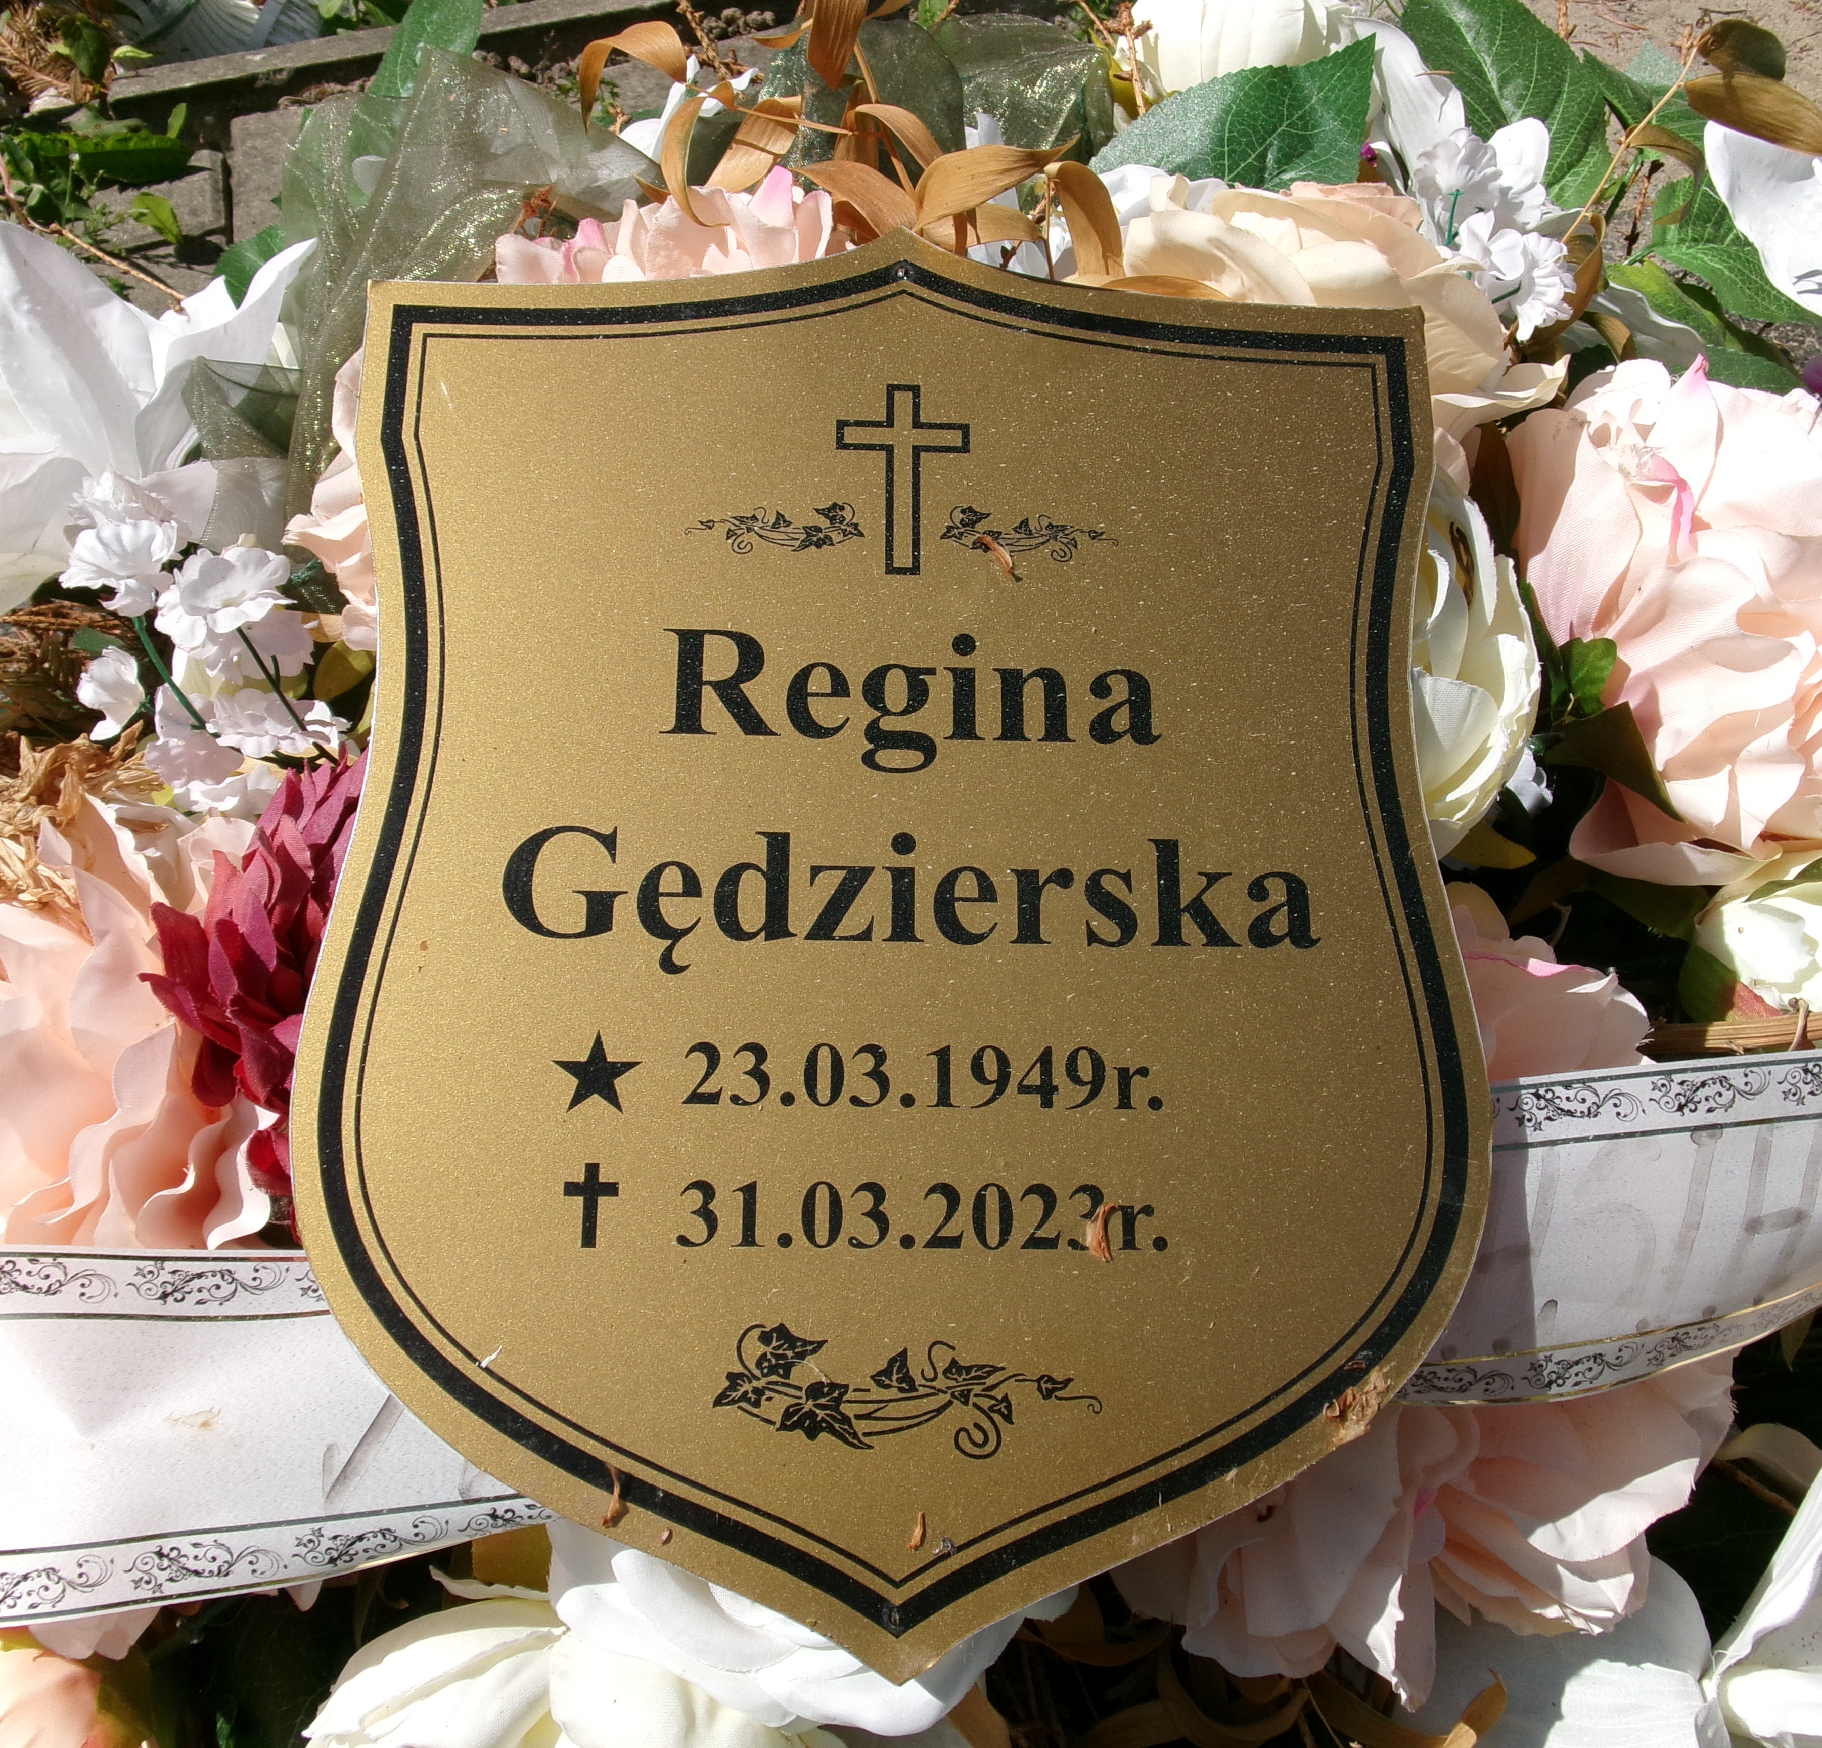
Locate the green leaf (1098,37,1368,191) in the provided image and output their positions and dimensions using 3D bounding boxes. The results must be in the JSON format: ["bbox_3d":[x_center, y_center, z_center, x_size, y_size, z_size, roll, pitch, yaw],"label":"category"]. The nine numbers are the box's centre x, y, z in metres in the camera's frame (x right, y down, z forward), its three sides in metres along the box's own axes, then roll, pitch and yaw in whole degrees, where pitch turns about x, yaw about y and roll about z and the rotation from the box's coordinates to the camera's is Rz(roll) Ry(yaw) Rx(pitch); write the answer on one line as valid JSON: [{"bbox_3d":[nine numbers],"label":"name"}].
[{"bbox_3d":[0.087,-0.196,0.495,0.060,0.018,0.066,40,65,18],"label":"green leaf"}]

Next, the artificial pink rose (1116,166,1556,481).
[{"bbox_3d":[0.105,-0.134,0.468,0.104,0.075,0.095,7,41,-6],"label":"artificial pink rose"}]

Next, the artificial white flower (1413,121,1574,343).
[{"bbox_3d":[0.147,-0.162,0.475,0.037,0.044,0.035,15,31,-9],"label":"artificial white flower"}]

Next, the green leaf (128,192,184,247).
[{"bbox_3d":[-0.433,-0.376,1.080,0.017,0.008,0.040,-40,74,-23],"label":"green leaf"}]

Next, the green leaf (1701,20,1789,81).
[{"bbox_3d":[0.226,-0.223,0.510,0.028,0.015,0.022,18,53,6],"label":"green leaf"}]

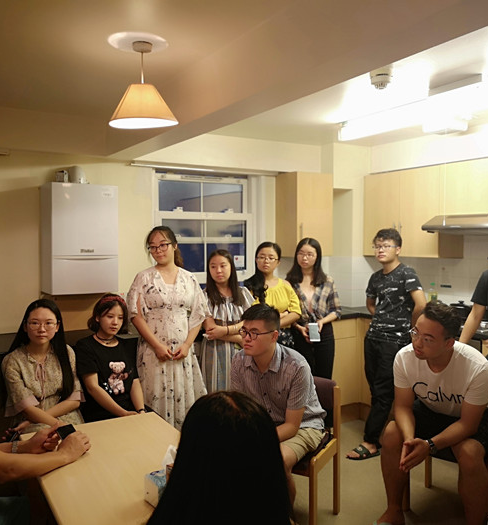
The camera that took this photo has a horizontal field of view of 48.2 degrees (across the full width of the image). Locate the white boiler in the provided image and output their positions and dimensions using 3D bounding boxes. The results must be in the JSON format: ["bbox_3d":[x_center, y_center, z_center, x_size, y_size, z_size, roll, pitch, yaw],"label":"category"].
[{"bbox_3d":[-1.134,-0.158,3.769,0.434,0.724,0.361,-1,3,-30],"label":"white boiler"}]

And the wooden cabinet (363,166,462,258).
[{"bbox_3d":[1.417,-0.405,4.616,0.300,0.720,0.831,-1,2,-30],"label":"wooden cabinet"}]

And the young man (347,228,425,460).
[{"bbox_3d":[1.000,0.568,3.975,0.480,1.615,0.480,-2,3,-42],"label":"young man"}]

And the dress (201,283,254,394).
[{"bbox_3d":[-0.113,0.606,3.526,0.430,0.920,0.320,0,2,6],"label":"dress"}]

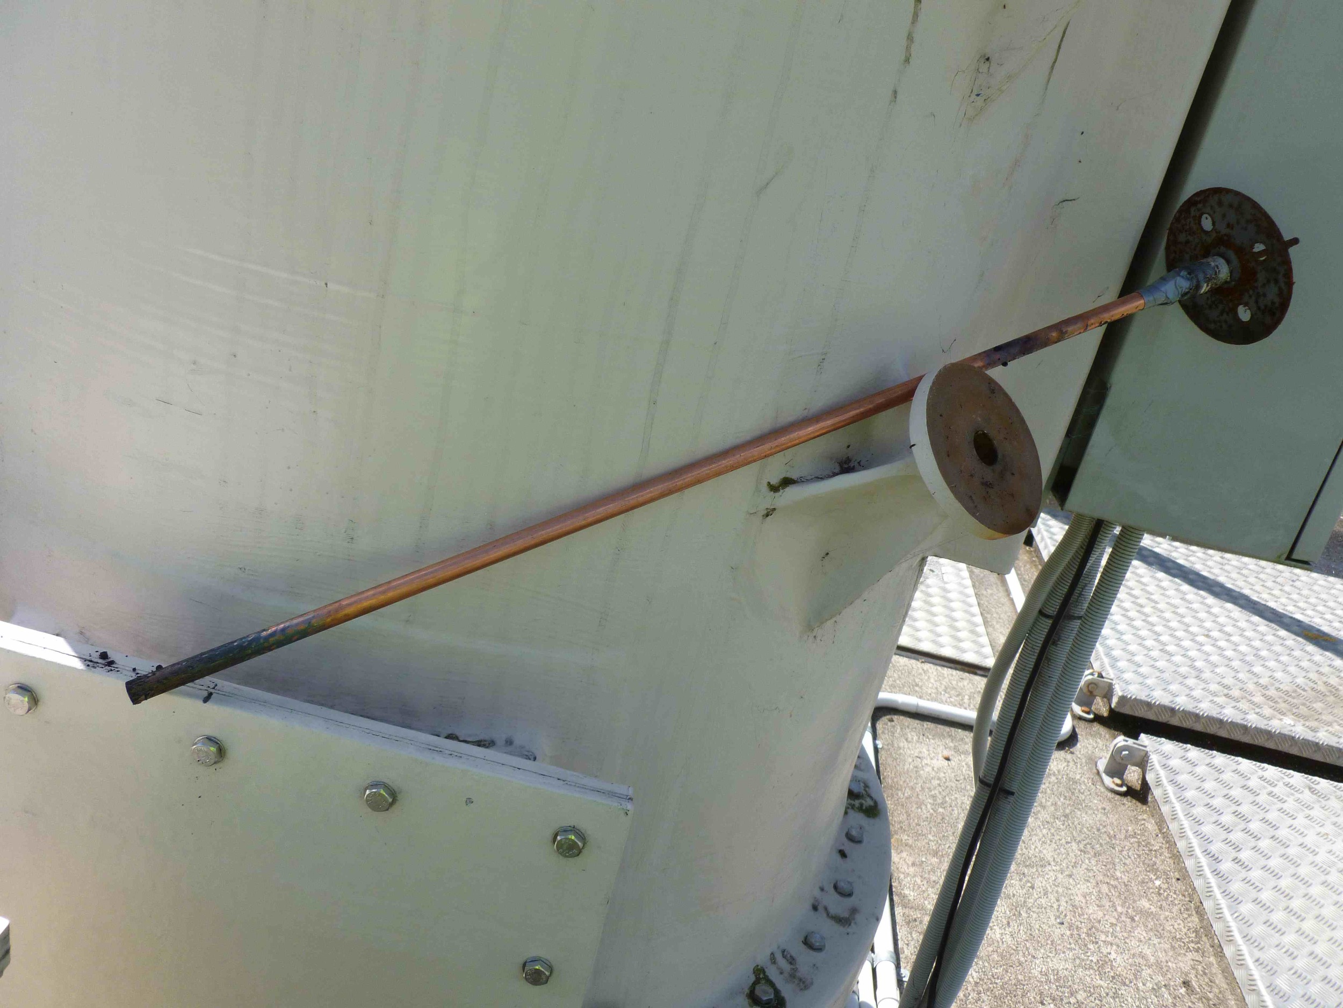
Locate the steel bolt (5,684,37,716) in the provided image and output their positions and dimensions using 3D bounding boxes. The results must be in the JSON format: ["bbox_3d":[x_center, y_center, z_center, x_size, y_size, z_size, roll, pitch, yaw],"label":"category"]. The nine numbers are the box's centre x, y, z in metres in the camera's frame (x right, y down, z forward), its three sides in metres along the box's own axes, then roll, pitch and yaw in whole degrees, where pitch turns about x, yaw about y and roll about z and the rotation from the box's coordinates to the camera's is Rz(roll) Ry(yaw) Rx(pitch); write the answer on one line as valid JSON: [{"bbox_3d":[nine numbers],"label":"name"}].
[{"bbox_3d":[-0.476,0.144,0.793,0.024,0.024,0.009,12,20,-1],"label":"steel bolt"}]

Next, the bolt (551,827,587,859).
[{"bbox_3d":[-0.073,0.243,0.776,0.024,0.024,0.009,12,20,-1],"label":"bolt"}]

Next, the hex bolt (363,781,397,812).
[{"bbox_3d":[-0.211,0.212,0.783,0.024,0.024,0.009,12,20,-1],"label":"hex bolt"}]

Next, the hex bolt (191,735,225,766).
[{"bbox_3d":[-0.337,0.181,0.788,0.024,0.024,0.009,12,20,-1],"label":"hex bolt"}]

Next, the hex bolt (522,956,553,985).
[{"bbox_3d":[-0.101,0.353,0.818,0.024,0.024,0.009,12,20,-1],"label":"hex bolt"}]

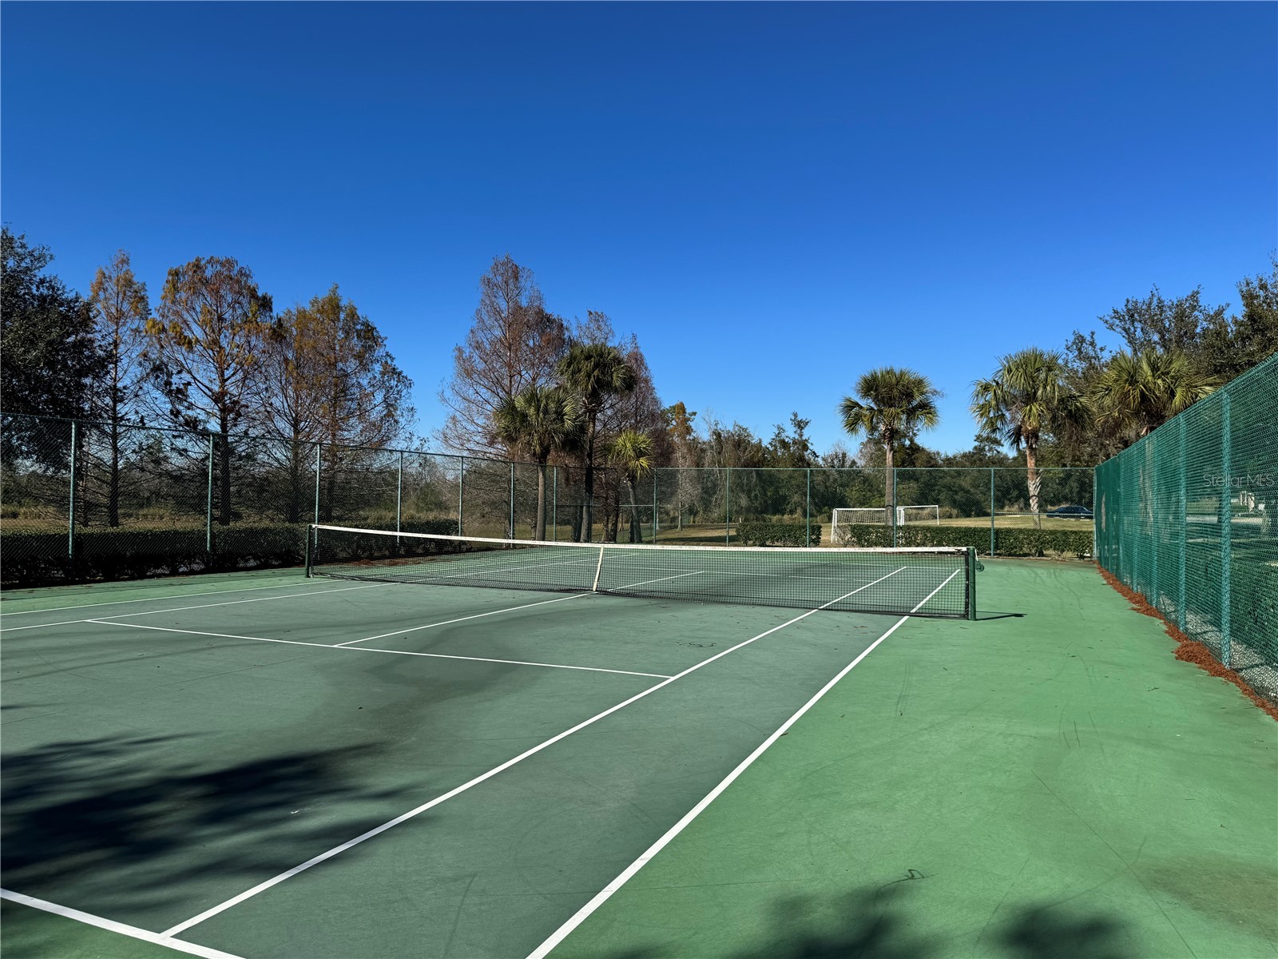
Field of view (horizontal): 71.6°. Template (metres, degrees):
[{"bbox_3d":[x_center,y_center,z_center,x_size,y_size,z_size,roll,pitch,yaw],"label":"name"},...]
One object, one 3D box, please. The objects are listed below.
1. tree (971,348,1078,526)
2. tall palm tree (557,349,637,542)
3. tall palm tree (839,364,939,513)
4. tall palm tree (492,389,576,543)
[{"bbox_3d":[14.794,-1.094,33.897,4.110,7.820,4.030,1,-1,0],"label":"tree"},{"bbox_3d":[-1.652,-1.531,37.102,3.340,8.220,3.270,1,-1,0],"label":"tall palm tree"},{"bbox_3d":[10.129,-0.844,35.589,4.080,7.220,4.000,1,-1,0],"label":"tall palm tree"},{"bbox_3d":[-4.000,-0.639,35.578,3.520,6.270,3.450,1,-1,0],"label":"tall palm tree"}]

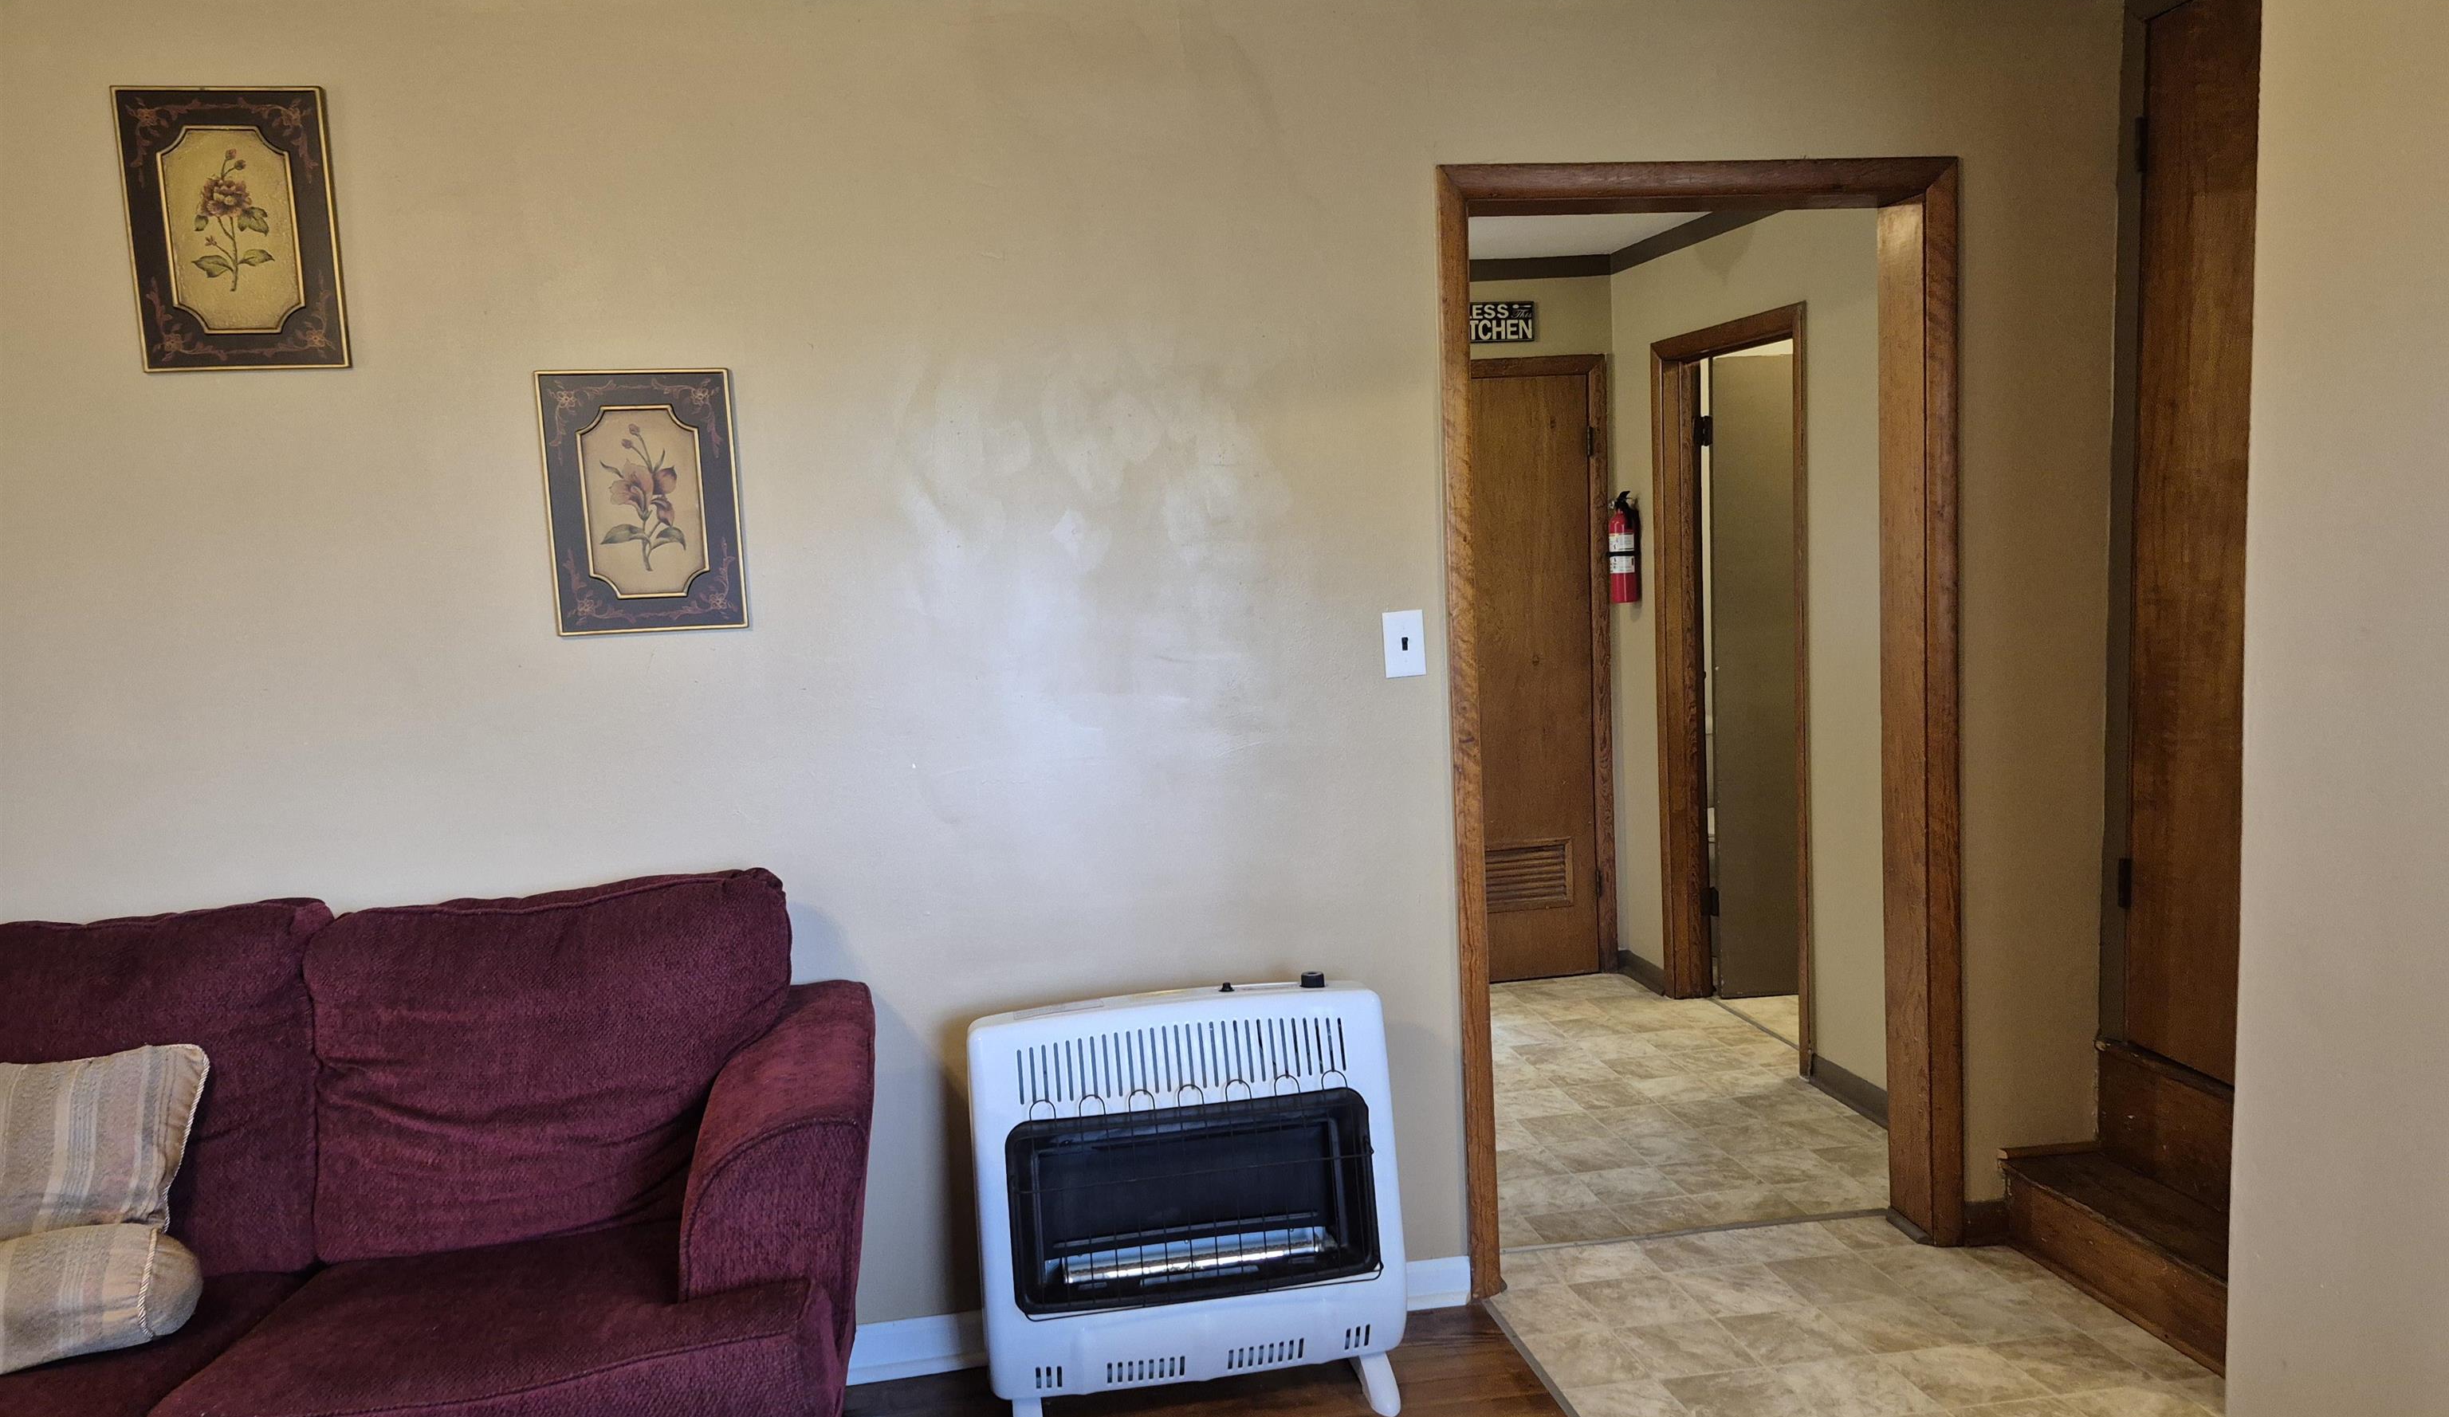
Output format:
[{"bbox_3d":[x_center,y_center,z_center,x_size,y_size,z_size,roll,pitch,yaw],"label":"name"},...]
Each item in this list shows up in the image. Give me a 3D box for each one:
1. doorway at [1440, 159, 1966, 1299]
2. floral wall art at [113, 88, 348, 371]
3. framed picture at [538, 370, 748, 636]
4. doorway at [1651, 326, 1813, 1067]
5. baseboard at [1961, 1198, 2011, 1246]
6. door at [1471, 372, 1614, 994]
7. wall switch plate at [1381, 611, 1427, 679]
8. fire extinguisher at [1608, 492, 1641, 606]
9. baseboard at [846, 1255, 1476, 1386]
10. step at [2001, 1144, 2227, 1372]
[{"bbox_3d":[0.905,0.046,3.108,1.017,2.089,0.170,-4,6,-10],"label":"doorway"},{"bbox_3d":[-1.527,-0.737,2.509,0.294,0.424,0.022,-4,6,-10],"label":"floral wall art"},{"bbox_3d":[-0.963,-0.344,2.703,0.302,0.432,0.018,-4,6,-10],"label":"framed picture"},{"bbox_3d":[1.447,-0.058,4.538,0.140,1.980,0.870,-4,6,-10],"label":"doorway"},{"bbox_3d":[1.522,1.026,3.237,0.093,0.090,0.015,-4,6,-10],"label":"baseboard"},{"bbox_3d":[0.865,-0.099,5.108,0.740,1.960,0.050,-4,6,-10],"label":"door"},{"bbox_3d":[0.326,-0.116,2.940,0.071,0.116,0.009,-4,6,-9],"label":"wall switch plate"},{"bbox_3d":[1.210,-0.483,4.920,0.115,0.350,0.100,-4,6,-10],"label":"fire extinguisher"},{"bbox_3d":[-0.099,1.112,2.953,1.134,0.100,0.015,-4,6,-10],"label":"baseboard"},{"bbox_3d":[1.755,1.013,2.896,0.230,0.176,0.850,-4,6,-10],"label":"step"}]

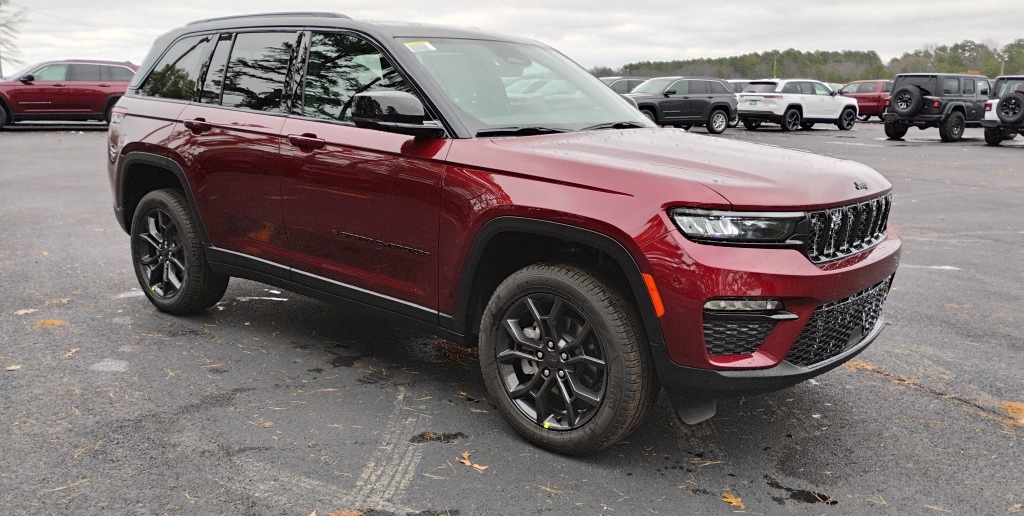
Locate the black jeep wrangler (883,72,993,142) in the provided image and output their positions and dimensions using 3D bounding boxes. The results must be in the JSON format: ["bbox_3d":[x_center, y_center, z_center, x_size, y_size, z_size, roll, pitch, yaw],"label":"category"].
[{"bbox_3d":[12.870,-4.390,24.240,4.700,1.870,1.880,-7,15,-35],"label":"black jeep wrangler"}]

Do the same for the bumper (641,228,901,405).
[{"bbox_3d":[1.270,0.134,3.526,0.570,0.640,1.930,10,15,38],"label":"bumper"}]

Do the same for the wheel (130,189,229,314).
[{"bbox_3d":[-2.066,-0.051,5.156,0.770,0.770,0.270,11,15,38],"label":"wheel"}]

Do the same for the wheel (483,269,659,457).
[{"bbox_3d":[0.222,0.375,3.351,0.773,0.773,0.270,11,16,40],"label":"wheel"}]

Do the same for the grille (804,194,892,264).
[{"bbox_3d":[1.398,-0.126,3.338,0.120,0.210,1.060,11,15,38],"label":"grille"}]

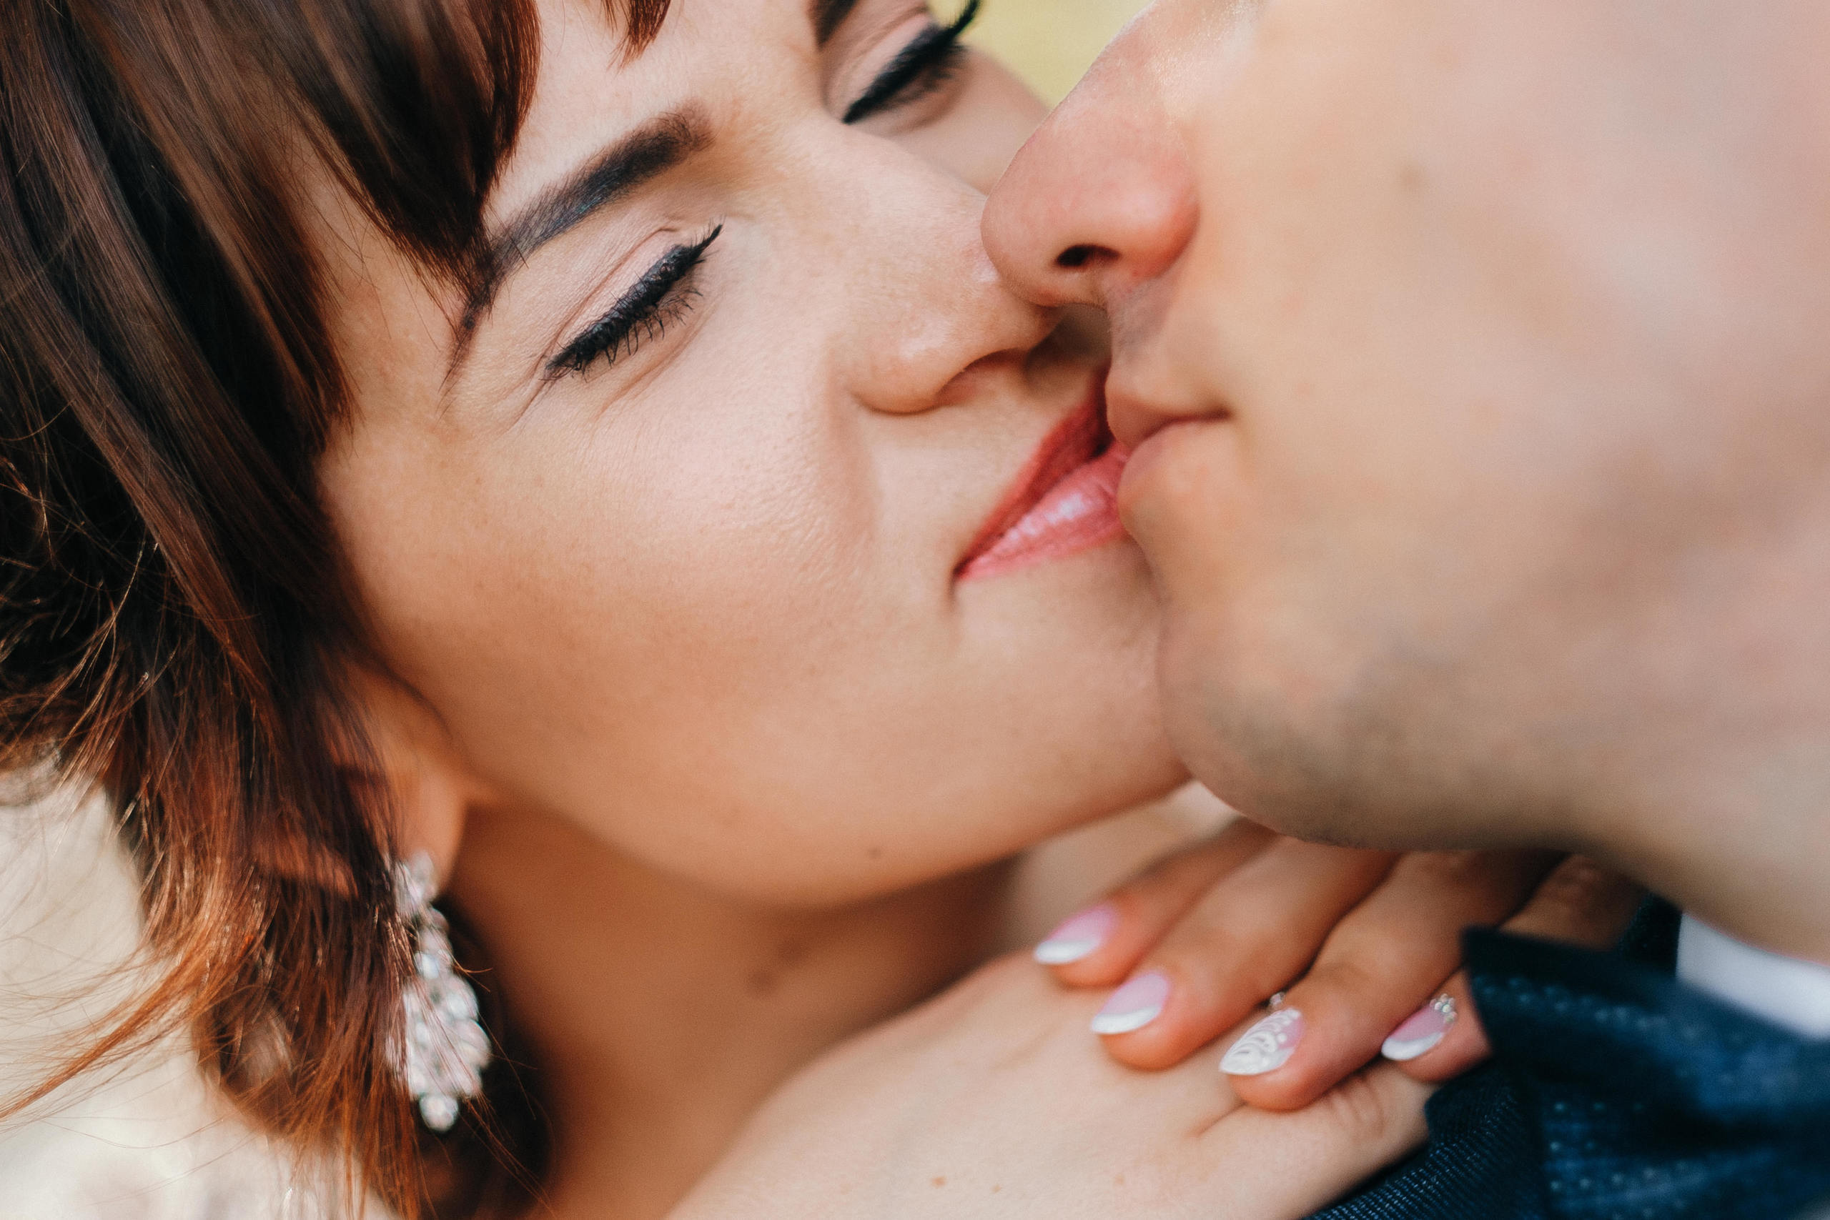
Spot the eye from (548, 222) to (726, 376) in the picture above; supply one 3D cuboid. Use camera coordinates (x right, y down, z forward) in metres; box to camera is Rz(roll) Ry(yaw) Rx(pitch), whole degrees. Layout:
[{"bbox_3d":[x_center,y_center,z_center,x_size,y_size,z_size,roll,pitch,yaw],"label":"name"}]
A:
[{"bbox_3d":[-0.043,-0.048,0.660,0.035,0.014,0.012,-39,-2,-20],"label":"eye"}]

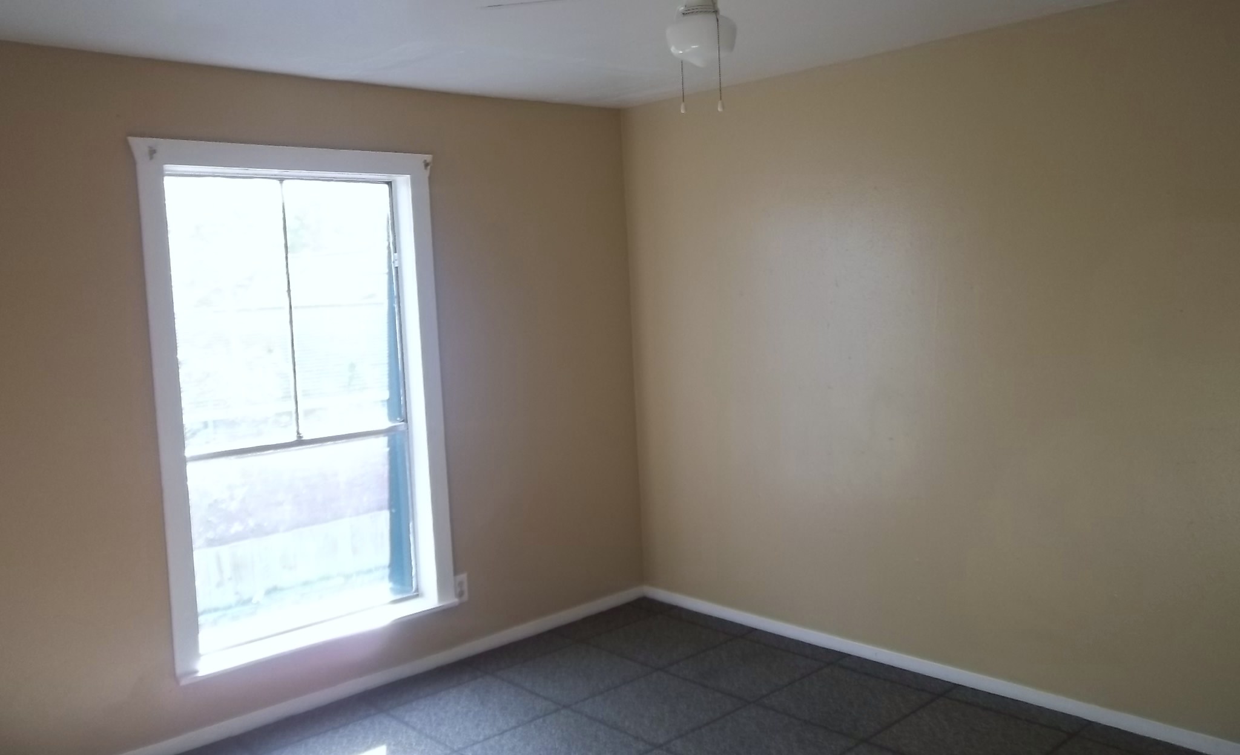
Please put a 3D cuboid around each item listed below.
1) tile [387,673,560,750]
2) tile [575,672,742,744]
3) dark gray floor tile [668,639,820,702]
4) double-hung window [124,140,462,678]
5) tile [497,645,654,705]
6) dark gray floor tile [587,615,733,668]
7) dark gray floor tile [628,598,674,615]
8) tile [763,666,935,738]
[{"bbox_3d":[-0.549,1.272,3.822,0.485,0.012,0.485,-7,7,-42],"label":"tile"},{"bbox_3d":[0.145,1.225,3.732,0.478,0.010,0.478,-7,7,-42],"label":"tile"},{"bbox_3d":[0.504,1.179,4.059,0.478,0.010,0.478,-7,7,-42],"label":"dark gray floor tile"},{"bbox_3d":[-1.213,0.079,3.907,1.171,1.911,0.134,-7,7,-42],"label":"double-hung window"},{"bbox_3d":[-0.183,1.226,4.153,0.485,0.012,0.485,-7,7,-42],"label":"tile"},{"bbox_3d":[0.174,1.164,4.419,0.478,0.010,0.478,-7,7,-42],"label":"dark gray floor tile"},{"bbox_3d":[0.163,1.139,4.976,0.131,0.012,0.252,-7,7,-42],"label":"dark gray floor tile"},{"bbox_3d":[0.833,1.194,3.700,0.478,0.010,0.478,-7,7,-42],"label":"tile"}]

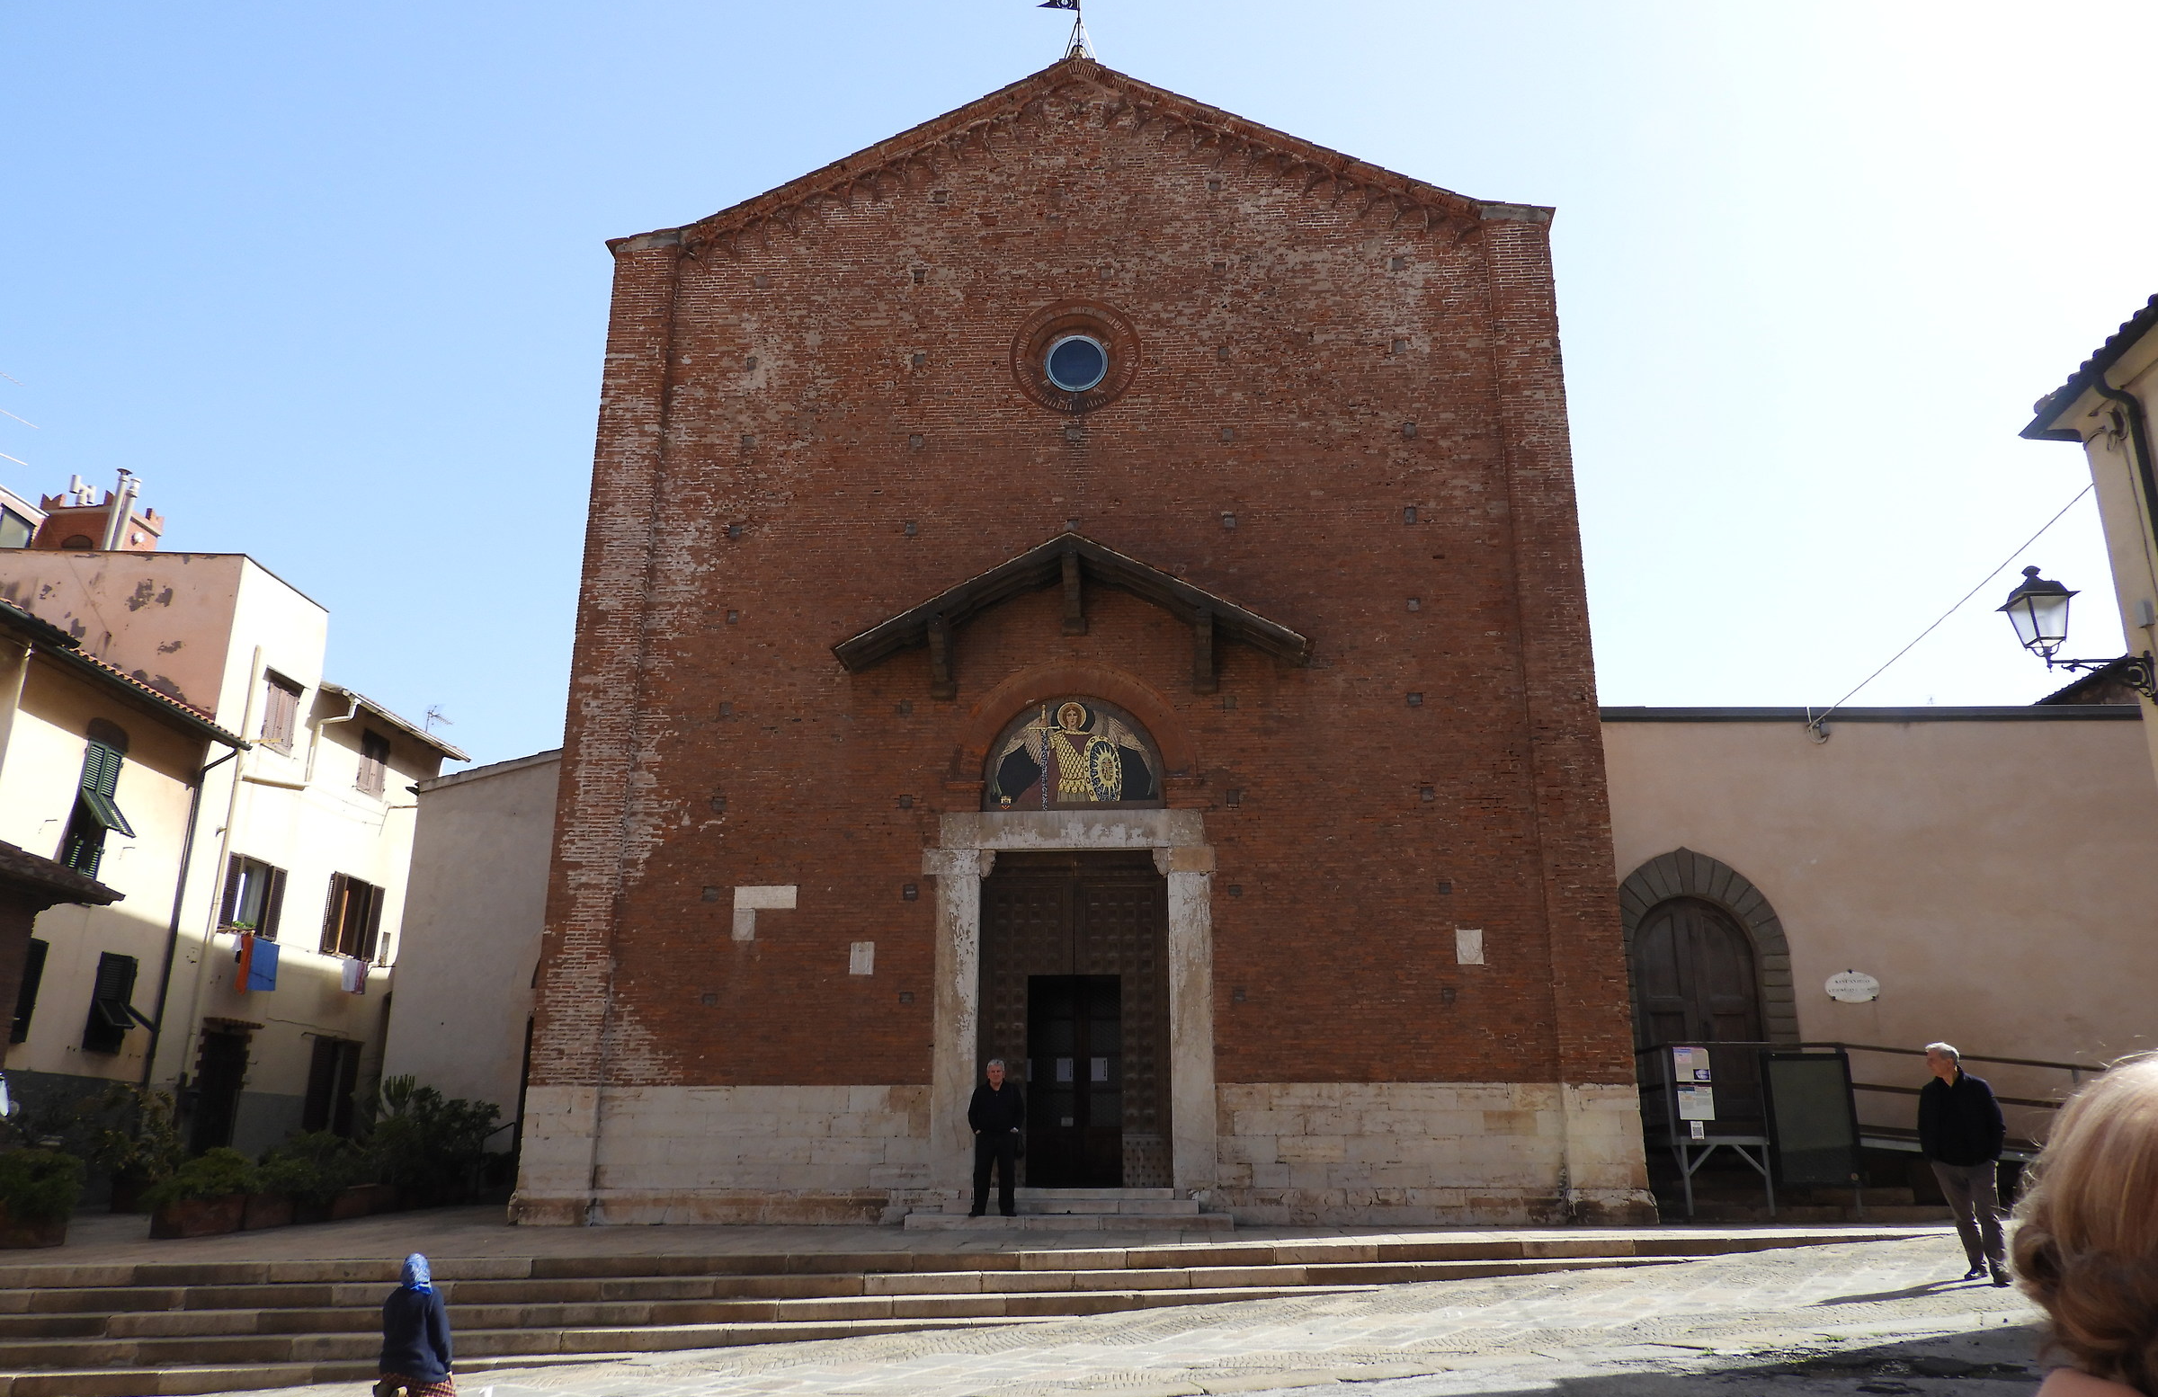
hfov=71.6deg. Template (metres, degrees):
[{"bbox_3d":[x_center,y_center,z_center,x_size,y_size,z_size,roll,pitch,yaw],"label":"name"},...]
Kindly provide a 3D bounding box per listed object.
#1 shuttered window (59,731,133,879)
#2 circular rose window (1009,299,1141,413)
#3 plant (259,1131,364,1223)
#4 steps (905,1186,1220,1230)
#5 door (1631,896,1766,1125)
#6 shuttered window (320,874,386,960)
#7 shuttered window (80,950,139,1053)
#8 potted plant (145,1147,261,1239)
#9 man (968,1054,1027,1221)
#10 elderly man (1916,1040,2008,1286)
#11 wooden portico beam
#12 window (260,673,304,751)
[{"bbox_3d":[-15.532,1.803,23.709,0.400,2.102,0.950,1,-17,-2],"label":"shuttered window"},{"bbox_3d":[-0.024,-4.903,21.472,1.840,1.808,0.300,-1,-17,3],"label":"circular rose window"},{"bbox_3d":[-9.520,5.920,18.572,0.800,1.067,1.100,0,-17,1],"label":"plant"},{"bbox_3d":[-0.080,5.813,17.049,3.625,0.420,1.200,-1,-17,4],"label":"steps"},{"bbox_3d":[8.921,4.510,21.417,1.750,3.365,0.200,0,-17,0],"label":"door"},{"bbox_3d":[-12.537,3.836,25.978,0.180,1.345,1.869,0,-17,1],"label":"shuttered window"},{"bbox_3d":[-12.546,3.985,19.519,0.240,1.242,0.936,2,-17,-6],"label":"shuttered window"},{"bbox_3d":[-9.691,5.461,16.525,0.680,0.919,1.100,-1,-17,3],"label":"potted plant"},{"bbox_3d":[-0.972,5.160,17.611,0.620,1.780,0.360,1,-17,-2],"label":"man"},{"bbox_3d":[6.745,3.519,11.420,0.570,1.733,0.380,-16,-23,42],"label":"elderly man"},{"bbox_3d":[-0.096,-1.088,19.423,6.042,1.932,0.880,-1,-17,4],"label":"wooden portico beam"},{"bbox_3d":[-12.598,0.266,23.694,0.150,1.162,0.960,0,-17,1],"label":"window"}]

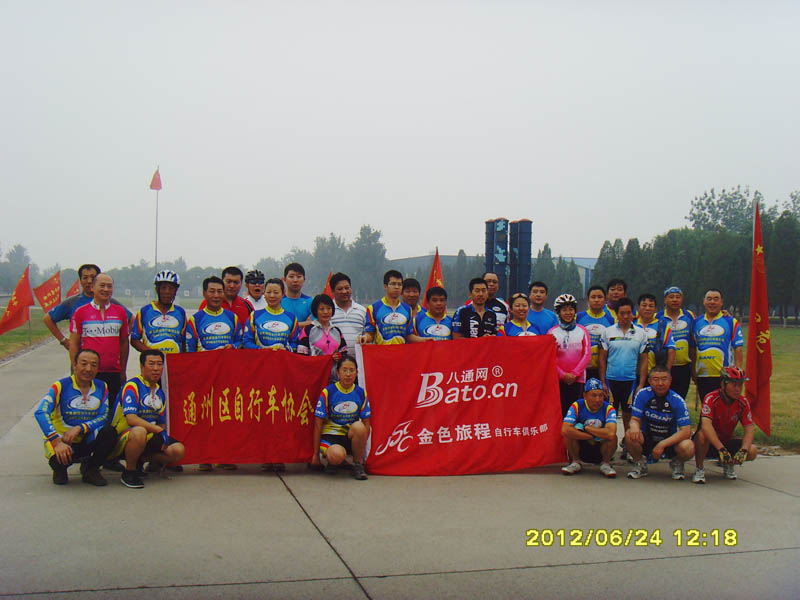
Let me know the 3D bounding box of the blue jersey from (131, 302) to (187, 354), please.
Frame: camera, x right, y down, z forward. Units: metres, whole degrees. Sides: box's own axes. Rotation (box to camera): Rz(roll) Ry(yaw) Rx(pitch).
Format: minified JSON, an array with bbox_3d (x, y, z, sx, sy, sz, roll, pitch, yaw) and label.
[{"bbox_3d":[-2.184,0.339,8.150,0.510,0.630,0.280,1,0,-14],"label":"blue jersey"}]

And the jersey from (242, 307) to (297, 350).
[{"bbox_3d":[-1.197,0.354,8.300,0.490,0.600,0.320,1,0,-14],"label":"jersey"}]

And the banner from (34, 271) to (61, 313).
[{"bbox_3d":[-13.689,-0.330,35.000,1.050,1.500,0.250,1,0,-21],"label":"banner"}]

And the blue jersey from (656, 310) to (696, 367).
[{"bbox_3d":[2.914,0.408,9.550,0.490,0.640,0.290,1,0,11],"label":"blue jersey"}]

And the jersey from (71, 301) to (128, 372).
[{"bbox_3d":[-2.613,0.322,7.850,0.480,0.610,0.290,1,0,-14],"label":"jersey"}]

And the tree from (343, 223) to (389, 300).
[{"bbox_3d":[-4.460,-3.858,120.000,6.000,11.800,6.000,1,0,0],"label":"tree"}]

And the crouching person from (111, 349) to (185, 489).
[{"bbox_3d":[-2.067,0.958,7.448,0.580,1.090,0.720,1,0,-24],"label":"crouching person"}]

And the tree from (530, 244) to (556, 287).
[{"bbox_3d":[12.350,-1.720,78.013,2.500,6.510,2.500,1,0,0],"label":"tree"}]

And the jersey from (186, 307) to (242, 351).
[{"bbox_3d":[-1.698,0.362,8.250,0.500,0.620,0.320,1,0,-18],"label":"jersey"}]

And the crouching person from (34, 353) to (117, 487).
[{"bbox_3d":[-2.700,0.949,7.500,0.670,1.070,0.750,1,0,-14],"label":"crouching person"}]

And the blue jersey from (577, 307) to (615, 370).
[{"bbox_3d":[2.016,0.403,9.200,0.470,0.610,0.280,1,0,5],"label":"blue jersey"}]

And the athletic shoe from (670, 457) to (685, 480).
[{"bbox_3d":[2.498,1.537,8.100,0.115,0.130,0.280,1,0,7],"label":"athletic shoe"}]

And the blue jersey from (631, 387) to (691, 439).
[{"bbox_3d":[2.422,1.074,8.380,0.560,0.530,0.370,1,0,11],"label":"blue jersey"}]

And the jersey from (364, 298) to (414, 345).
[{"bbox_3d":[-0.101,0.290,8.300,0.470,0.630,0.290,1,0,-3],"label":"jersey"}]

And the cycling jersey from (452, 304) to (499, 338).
[{"bbox_3d":[0.746,0.368,8.850,0.470,0.630,0.290,1,0,-10],"label":"cycling jersey"}]

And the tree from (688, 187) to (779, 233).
[{"bbox_3d":[34.941,-4.238,95.000,9.300,14.200,8.500,1,0,20],"label":"tree"}]

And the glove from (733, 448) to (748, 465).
[{"bbox_3d":[3.041,1.398,8.050,0.130,0.150,0.100,1,0,11],"label":"glove"}]

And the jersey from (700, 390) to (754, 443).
[{"bbox_3d":[3.070,1.111,8.450,0.470,0.530,0.360,1,0,-2],"label":"jersey"}]

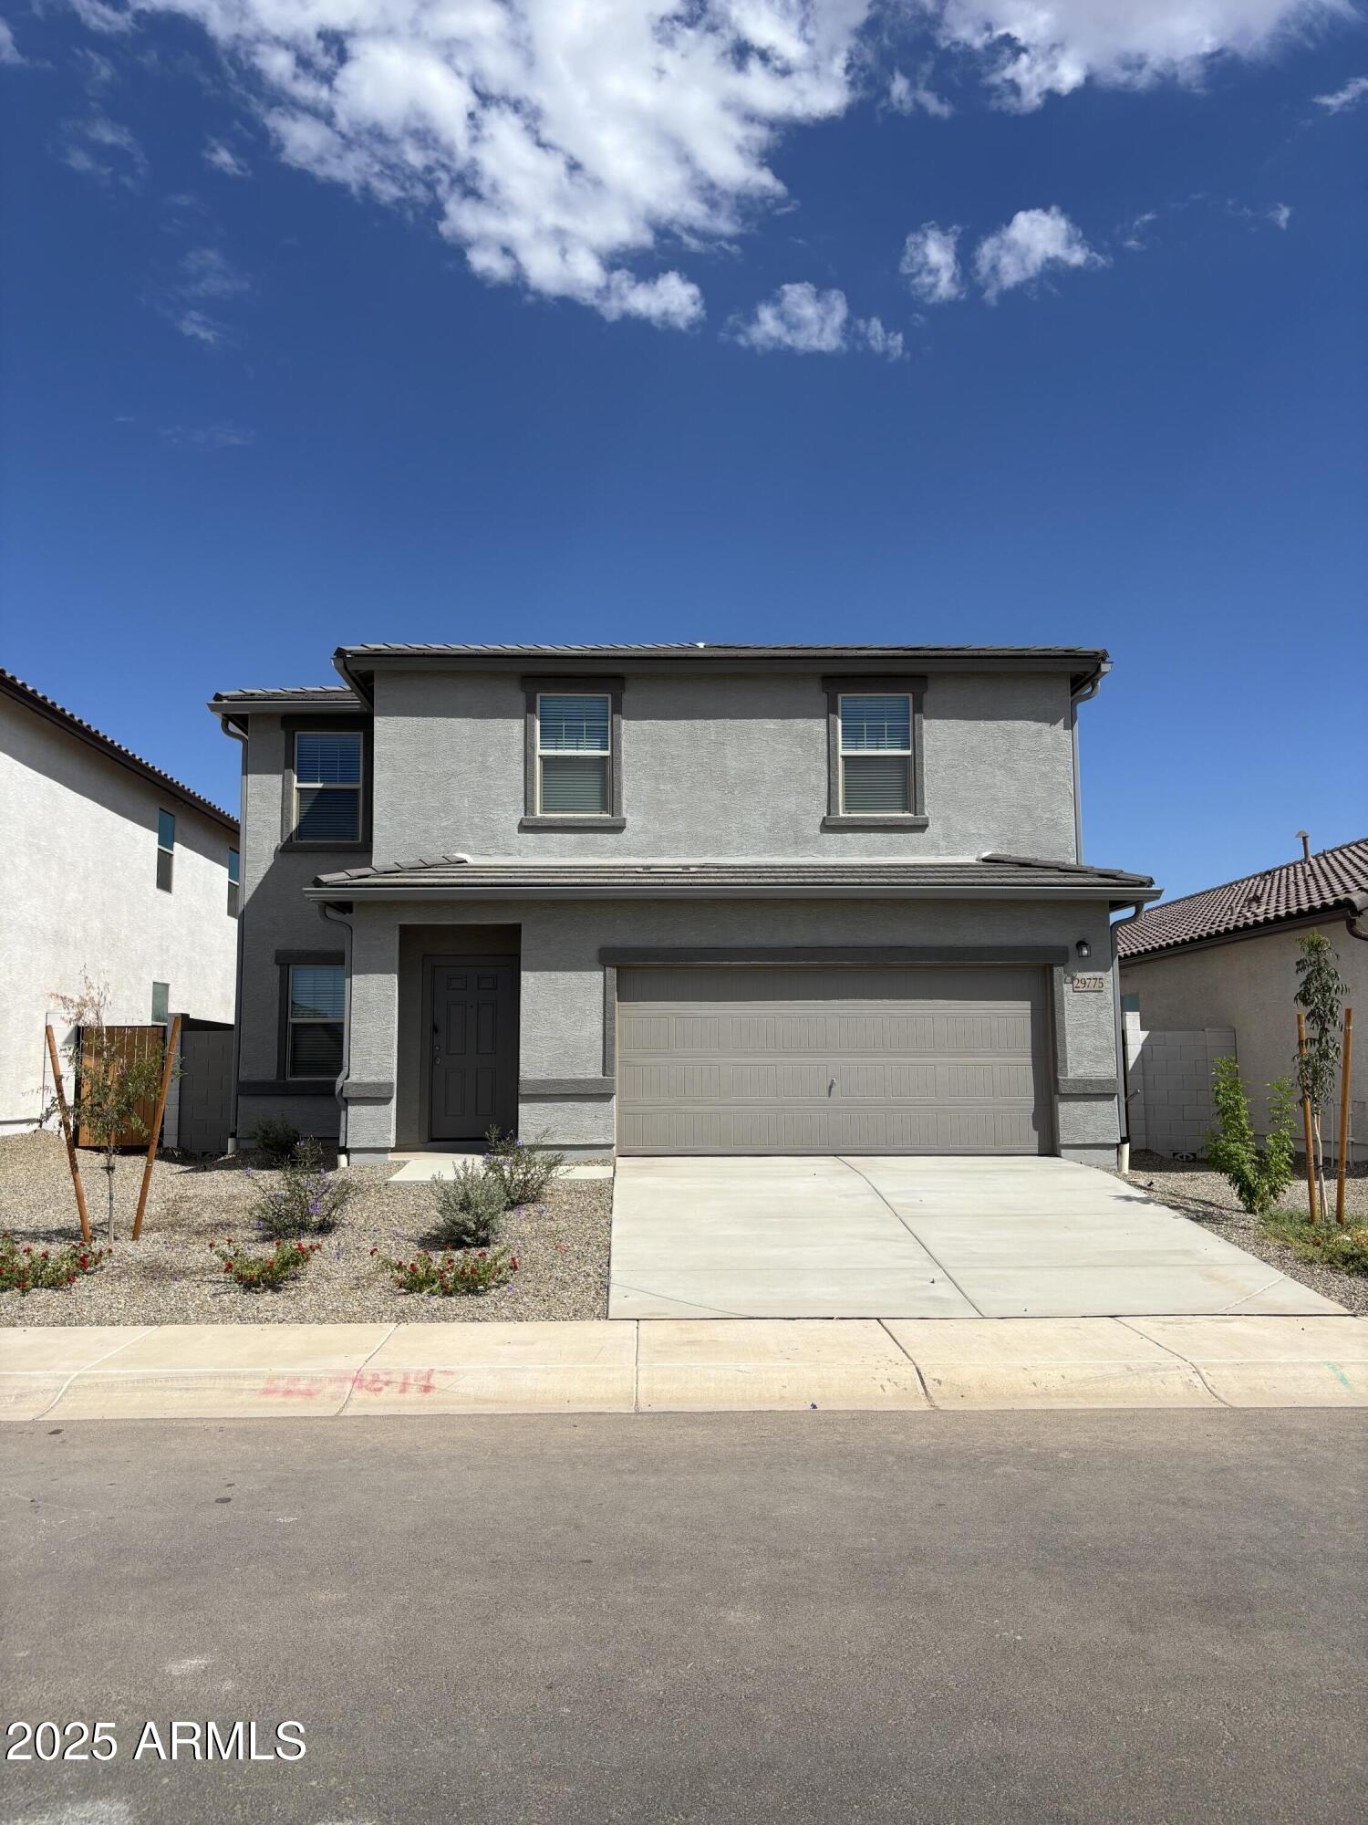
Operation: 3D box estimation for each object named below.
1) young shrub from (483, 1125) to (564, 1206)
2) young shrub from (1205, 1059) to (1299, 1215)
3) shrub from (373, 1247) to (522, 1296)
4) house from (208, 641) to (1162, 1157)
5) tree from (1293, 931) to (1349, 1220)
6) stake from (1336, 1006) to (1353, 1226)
[{"bbox_3d":[-1.508,2.387,12.900,0.774,0.755,0.750,0,-5,-1],"label":"young shrub"},{"bbox_3d":[5.156,2.036,12.450,0.765,1.435,0.750,0,-5,-1],"label":"young shrub"},{"bbox_3d":[-1.678,2.521,9.650,1.015,0.322,0.800,0,-5,-1],"label":"shrub"},{"bbox_3d":[-0.650,-0.330,21.160,11.200,7.240,13.000,0,-5,-1],"label":"house"},{"bbox_3d":[5.600,1.417,12.050,0.417,2.528,0.450,0,-5,-1],"label":"tree"},{"bbox_3d":[5.782,1.770,11.985,0.060,1.904,0.060,5,-5,-1],"label":"stake"}]

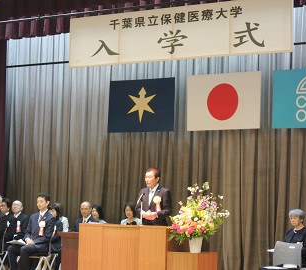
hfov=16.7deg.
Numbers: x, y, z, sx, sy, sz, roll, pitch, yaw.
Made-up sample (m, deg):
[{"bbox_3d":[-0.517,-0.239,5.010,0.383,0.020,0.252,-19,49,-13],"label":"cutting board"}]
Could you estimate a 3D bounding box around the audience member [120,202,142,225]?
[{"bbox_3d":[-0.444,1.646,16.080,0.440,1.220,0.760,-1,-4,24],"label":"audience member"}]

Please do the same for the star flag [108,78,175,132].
[{"bbox_3d":[-0.189,-0.482,17.328,1.327,0.886,0.030,-1,-4,34],"label":"star flag"}]

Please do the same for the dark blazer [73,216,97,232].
[{"bbox_3d":[-1.048,1.559,15.927,0.500,0.620,0.380,-1,-4,27],"label":"dark blazer"}]

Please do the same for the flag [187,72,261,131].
[{"bbox_3d":[1.117,-0.522,16.455,1.327,0.886,0.030,-1,-4,34],"label":"flag"}]

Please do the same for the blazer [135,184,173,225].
[{"bbox_3d":[-0.009,0.986,13.152,0.500,0.720,0.360,-1,-4,32],"label":"blazer"}]

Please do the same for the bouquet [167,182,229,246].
[{"bbox_3d":[0.554,0.936,12.400,0.720,0.740,0.580,-1,-4,30],"label":"bouquet"}]

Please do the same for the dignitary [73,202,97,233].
[{"bbox_3d":[-1.117,1.642,15.783,0.500,1.260,0.780,-1,-4,27],"label":"dignitary"}]

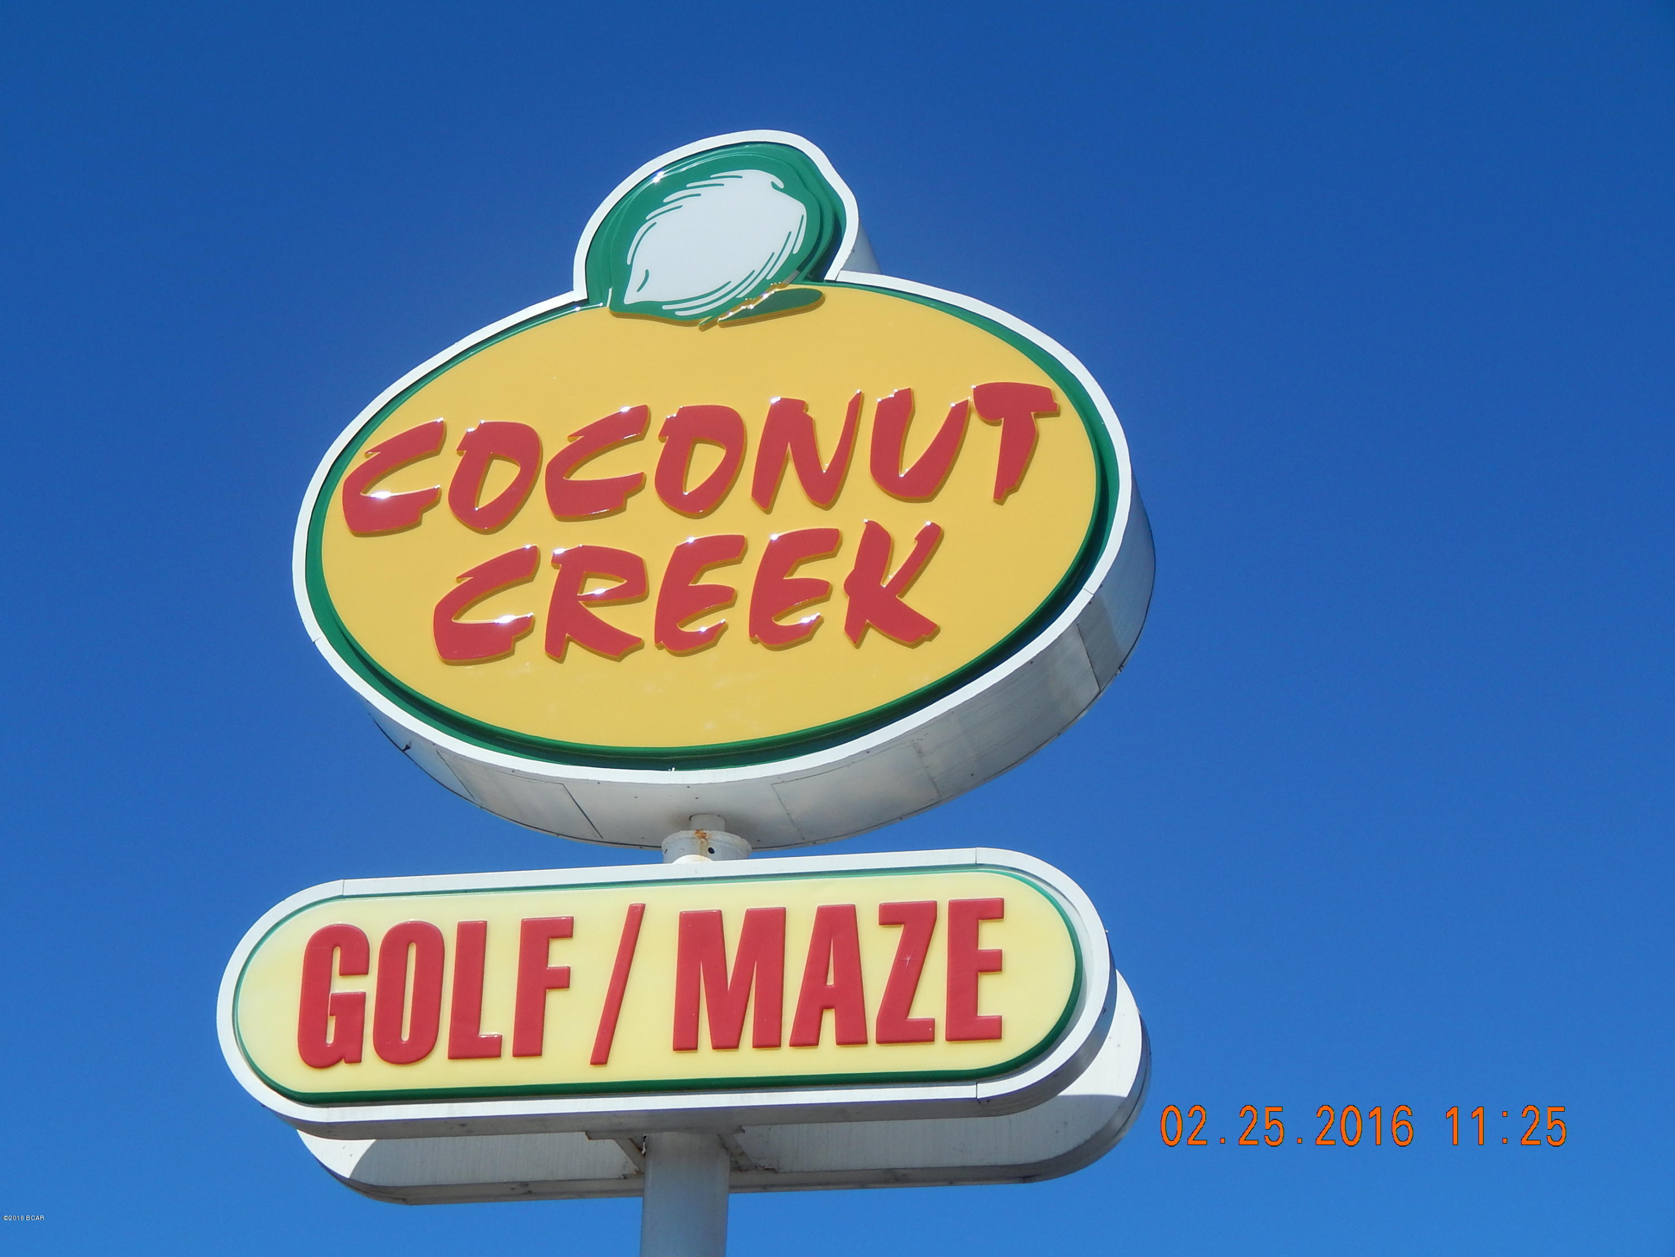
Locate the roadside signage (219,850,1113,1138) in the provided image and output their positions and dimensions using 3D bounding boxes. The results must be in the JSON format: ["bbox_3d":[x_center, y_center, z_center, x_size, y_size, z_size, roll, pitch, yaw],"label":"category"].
[{"bbox_3d":[-0.562,1.164,13.190,2.900,0.822,0.194,-4,-25,12],"label":"roadside signage"}]

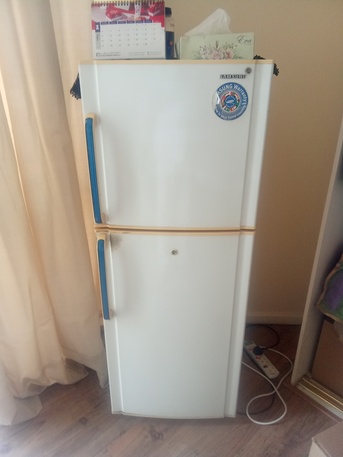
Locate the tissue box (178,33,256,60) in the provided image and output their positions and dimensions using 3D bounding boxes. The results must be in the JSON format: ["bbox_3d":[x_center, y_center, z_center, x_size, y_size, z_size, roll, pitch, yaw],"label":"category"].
[{"bbox_3d":[0.150,-0.577,1.182,0.226,0.076,0.115,4,25,9],"label":"tissue box"}]

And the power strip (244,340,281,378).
[{"bbox_3d":[0.505,0.740,2.118,0.060,0.039,0.310,-9,27,-19],"label":"power strip"}]

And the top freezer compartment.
[{"bbox_3d":[0.021,-0.367,1.480,0.580,0.555,0.610,1,25,2],"label":"top freezer compartment"}]

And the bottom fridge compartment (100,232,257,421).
[{"bbox_3d":[0.022,0.329,1.804,0.580,0.980,0.610,1,25,2],"label":"bottom fridge compartment"}]

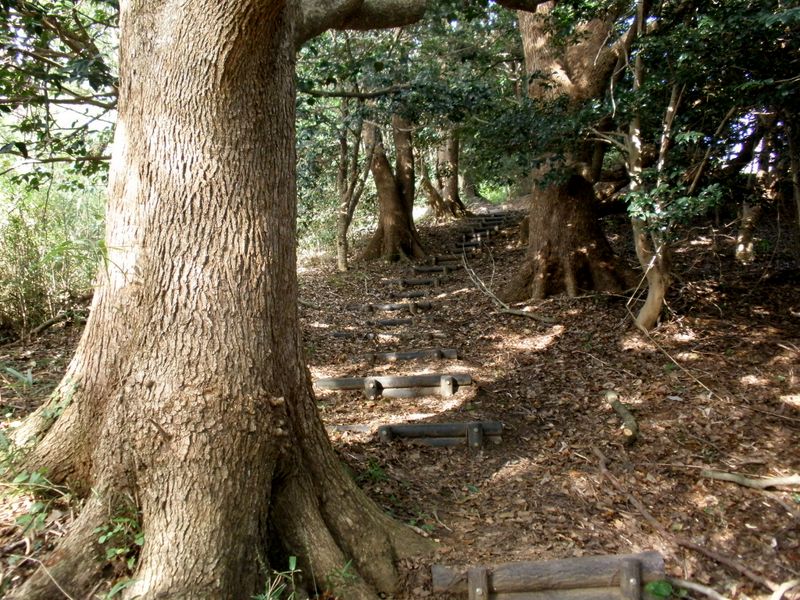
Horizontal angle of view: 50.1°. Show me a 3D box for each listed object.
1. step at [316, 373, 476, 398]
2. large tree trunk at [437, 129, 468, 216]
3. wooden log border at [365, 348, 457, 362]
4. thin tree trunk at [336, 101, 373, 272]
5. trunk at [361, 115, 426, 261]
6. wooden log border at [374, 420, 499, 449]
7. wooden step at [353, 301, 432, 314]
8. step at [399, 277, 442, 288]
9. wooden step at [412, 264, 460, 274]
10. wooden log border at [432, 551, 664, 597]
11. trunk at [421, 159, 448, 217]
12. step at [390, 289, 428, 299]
[{"bbox_3d":[-0.059,0.780,7.800,1.441,0.210,0.190,-1,2,-5],"label":"step"},{"bbox_3d":[1.627,-3.951,26.500,0.992,2.750,0.950,-1,2,0],"label":"large tree trunk"},{"bbox_3d":[0.122,0.591,9.100,1.000,0.140,0.170,-1,2,-5],"label":"wooden log border"},{"bbox_3d":[-0.878,-2.190,16.500,0.695,3.350,0.550,-1,2,0],"label":"thin tree trunk"},{"bbox_3d":[-0.135,-2.321,17.800,1.374,3.000,1.250,-1,2,0],"label":"trunk"},{"bbox_3d":[0.300,1.022,6.500,0.958,0.200,0.190,-1,2,-5],"label":"wooden log border"},{"bbox_3d":[-0.127,0.112,12.800,1.227,0.180,0.180,-1,2,-5],"label":"wooden step"},{"bbox_3d":[0.333,-0.315,15.400,0.792,0.180,0.170,-1,2,-5],"label":"step"},{"bbox_3d":[0.713,-0.596,16.700,0.937,0.170,0.170,-1,2,-5],"label":"wooden step"},{"bbox_3d":[0.677,1.257,3.900,1.058,0.210,0.200,-1,2,-5],"label":"wooden log border"},{"bbox_3d":[1.069,-3.455,26.500,0.868,1.900,0.700,-1,2,0],"label":"trunk"},{"bbox_3d":[0.140,-0.107,14.100,0.660,0.150,0.160,-1,2,-5],"label":"step"}]

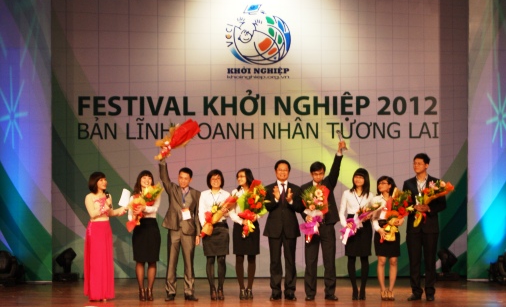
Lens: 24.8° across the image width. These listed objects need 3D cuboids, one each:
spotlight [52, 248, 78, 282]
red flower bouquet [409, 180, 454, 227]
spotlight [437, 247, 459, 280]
[{"bbox_3d":[-2.582,1.537,15.920,0.320,0.450,0.340,1,2,14],"label":"spotlight"},{"bbox_3d":[2.144,0.595,13.970,0.300,0.650,0.250,48,8,25],"label":"red flower bouquet"},{"bbox_3d":[2.698,1.537,15.950,0.320,0.450,0.340,0,2,-14],"label":"spotlight"}]

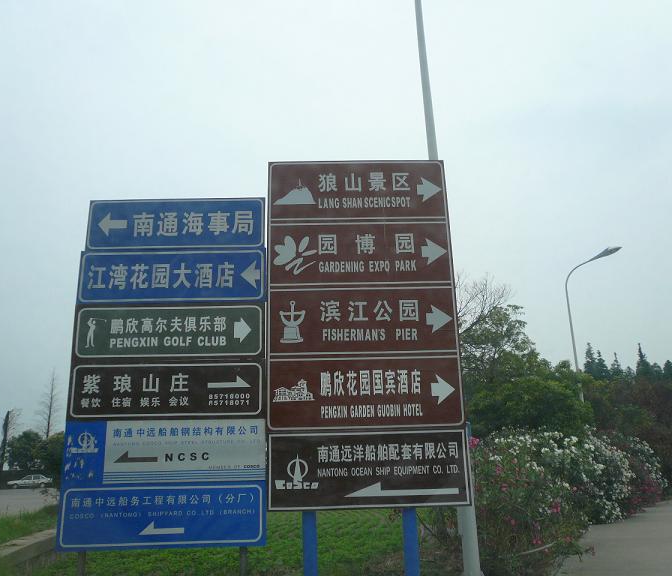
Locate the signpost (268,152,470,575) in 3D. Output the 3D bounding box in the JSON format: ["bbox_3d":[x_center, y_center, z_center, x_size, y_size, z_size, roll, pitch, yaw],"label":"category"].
[{"bbox_3d":[0.287,0.787,6.258,1.924,4.550,0.130,-1,-17,-2],"label":"signpost"}]

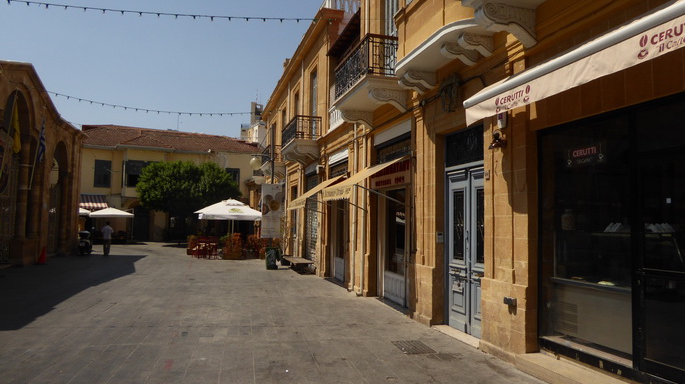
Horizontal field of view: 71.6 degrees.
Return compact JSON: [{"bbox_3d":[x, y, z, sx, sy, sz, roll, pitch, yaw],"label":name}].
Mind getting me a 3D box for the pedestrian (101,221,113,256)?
[{"bbox_3d":[-11.903,2.361,24.020,0.560,1.690,0.360,2,-4,-21],"label":"pedestrian"}]

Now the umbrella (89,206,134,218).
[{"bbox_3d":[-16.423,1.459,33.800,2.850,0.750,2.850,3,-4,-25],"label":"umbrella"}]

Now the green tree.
[{"bbox_3d":[-10.700,0.868,32.995,6.900,5.900,6.400,2,-4,-16],"label":"green tree"}]

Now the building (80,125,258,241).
[{"bbox_3d":[-15.133,-0.444,43.600,14.561,9.900,9.000,2,-4,-19],"label":"building"}]

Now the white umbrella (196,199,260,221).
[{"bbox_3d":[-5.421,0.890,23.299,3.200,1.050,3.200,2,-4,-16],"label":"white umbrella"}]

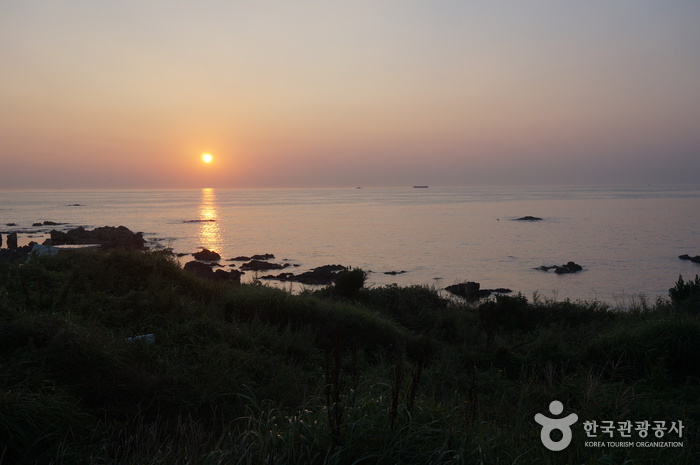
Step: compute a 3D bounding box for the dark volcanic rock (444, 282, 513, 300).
[{"bbox_3d":[7.004,3.118,35.968,3.561,0.795,1.958,0,4,11],"label":"dark volcanic rock"}]

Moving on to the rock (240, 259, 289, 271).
[{"bbox_3d":[-6.443,2.374,49.127,3.396,0.659,2.038,-1,4,-8],"label":"rock"}]

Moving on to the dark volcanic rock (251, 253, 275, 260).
[{"bbox_3d":[-7.270,2.023,55.300,1.961,0.530,1.079,-1,4,-8],"label":"dark volcanic rock"}]

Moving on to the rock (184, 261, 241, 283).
[{"bbox_3d":[-8.814,2.518,42.398,3.626,1.317,2.357,-1,4,-12],"label":"rock"}]

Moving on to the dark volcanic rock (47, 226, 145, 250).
[{"bbox_3d":[-25.797,0.495,67.081,9.834,2.209,5.409,-2,4,-21],"label":"dark volcanic rock"}]

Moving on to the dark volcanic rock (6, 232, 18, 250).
[{"bbox_3d":[-34.090,0.842,66.625,1.109,1.683,0.887,-2,4,-27],"label":"dark volcanic rock"}]

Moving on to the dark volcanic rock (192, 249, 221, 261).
[{"bbox_3d":[-12.157,1.828,55.887,2.357,0.900,1.768,-1,4,-12],"label":"dark volcanic rock"}]

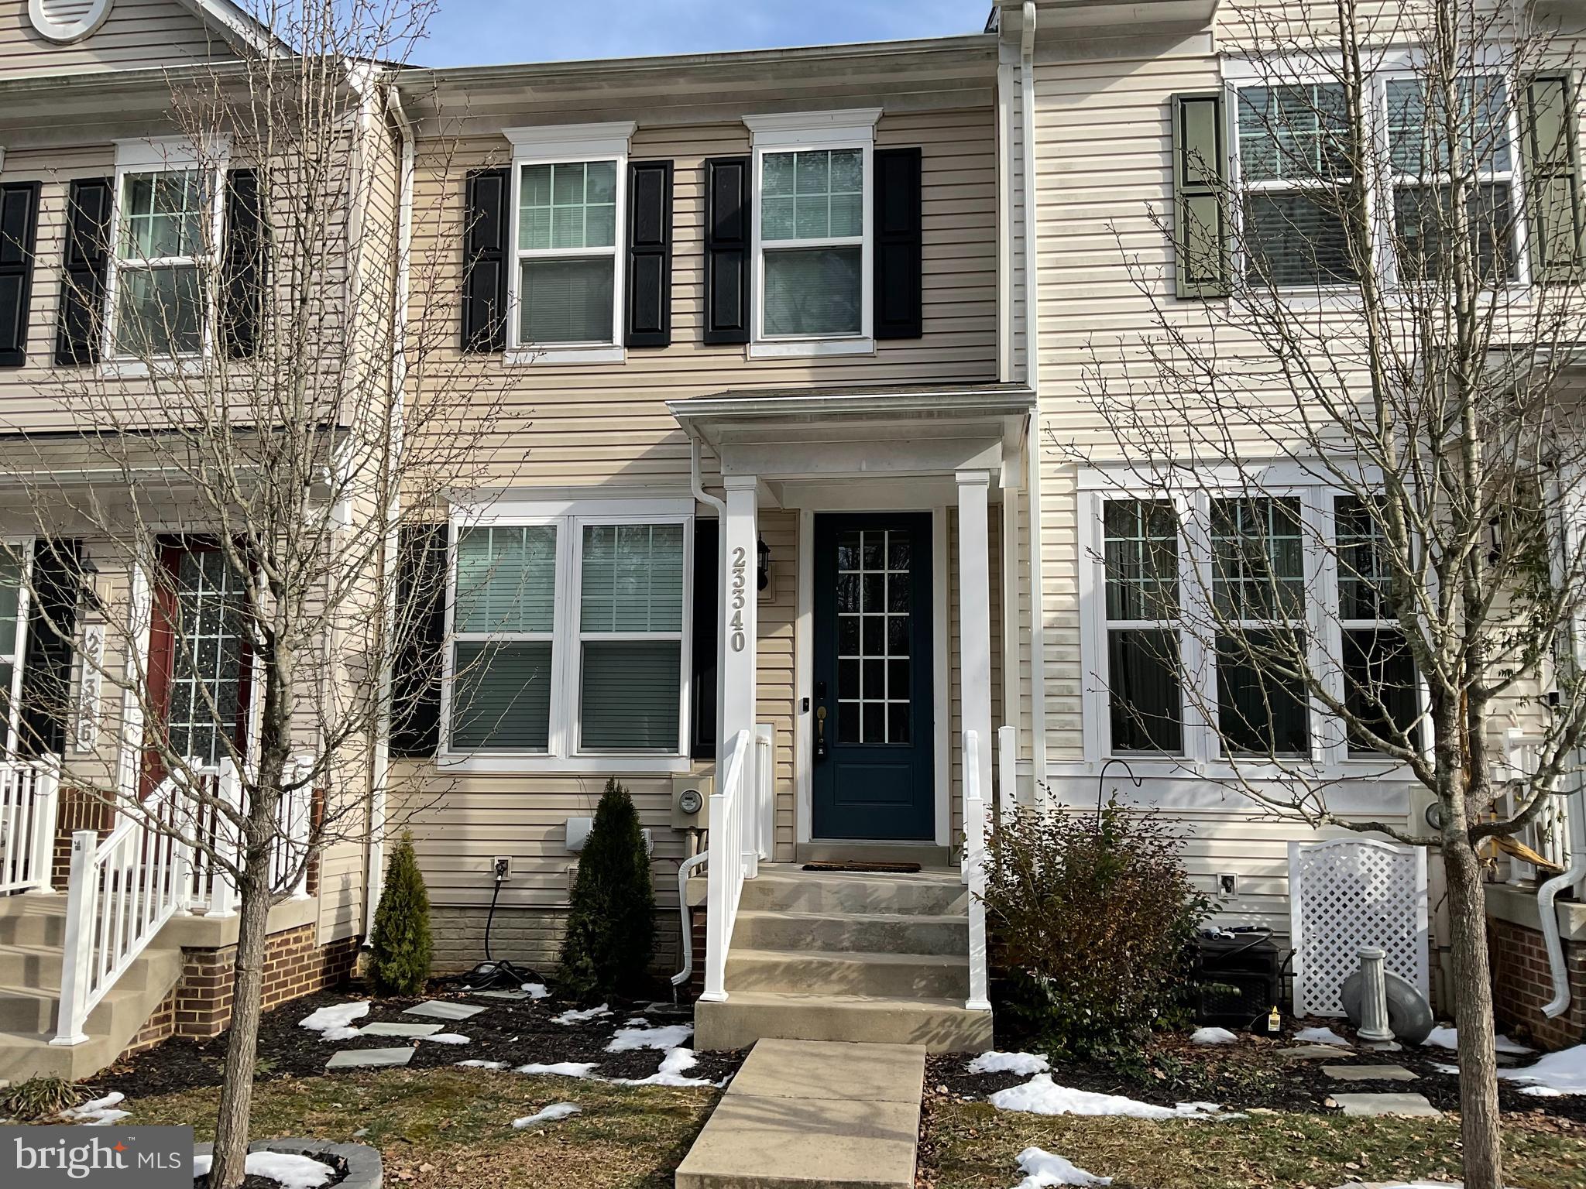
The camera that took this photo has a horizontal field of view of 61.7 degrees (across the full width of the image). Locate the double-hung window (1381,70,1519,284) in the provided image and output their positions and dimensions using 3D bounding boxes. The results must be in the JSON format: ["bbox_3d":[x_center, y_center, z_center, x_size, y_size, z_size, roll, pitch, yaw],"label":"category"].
[{"bbox_3d":[4.522,-2.849,9.113,0.870,1.558,0.100,-1,-8,7],"label":"double-hung window"}]

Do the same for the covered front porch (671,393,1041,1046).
[{"bbox_3d":[0.371,0.390,8.392,2.308,4.308,2.697,-1,-8,7],"label":"covered front porch"}]

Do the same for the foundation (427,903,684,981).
[{"bbox_3d":[-1.777,2.599,9.833,2.069,0.556,0.180,-1,-8,7],"label":"foundation"}]

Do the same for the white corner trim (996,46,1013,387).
[{"bbox_3d":[1.538,-2.701,9.610,0.106,2.436,0.100,-1,-8,7],"label":"white corner trim"}]

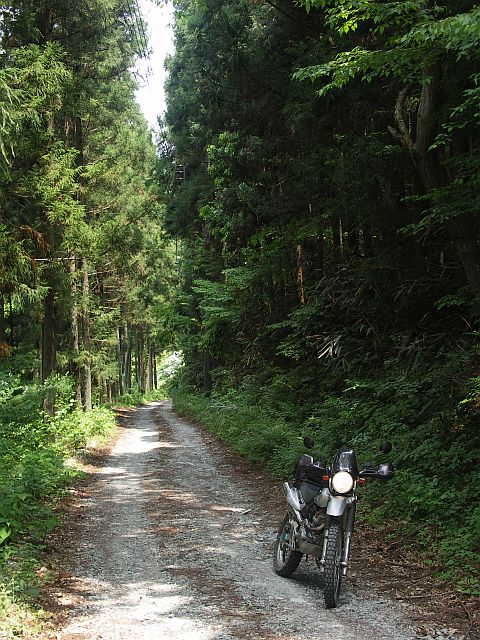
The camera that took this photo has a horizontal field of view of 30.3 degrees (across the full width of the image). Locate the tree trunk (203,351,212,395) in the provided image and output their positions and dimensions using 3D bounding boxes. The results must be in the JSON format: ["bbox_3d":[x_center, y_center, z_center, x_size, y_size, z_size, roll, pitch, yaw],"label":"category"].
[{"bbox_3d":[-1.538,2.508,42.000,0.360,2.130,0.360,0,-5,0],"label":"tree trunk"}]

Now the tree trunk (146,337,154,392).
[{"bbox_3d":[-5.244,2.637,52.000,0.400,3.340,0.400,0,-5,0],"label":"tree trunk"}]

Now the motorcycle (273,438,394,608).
[{"bbox_3d":[0.615,1.645,7.600,0.830,1.290,2.050,6,-5,-12],"label":"motorcycle"}]

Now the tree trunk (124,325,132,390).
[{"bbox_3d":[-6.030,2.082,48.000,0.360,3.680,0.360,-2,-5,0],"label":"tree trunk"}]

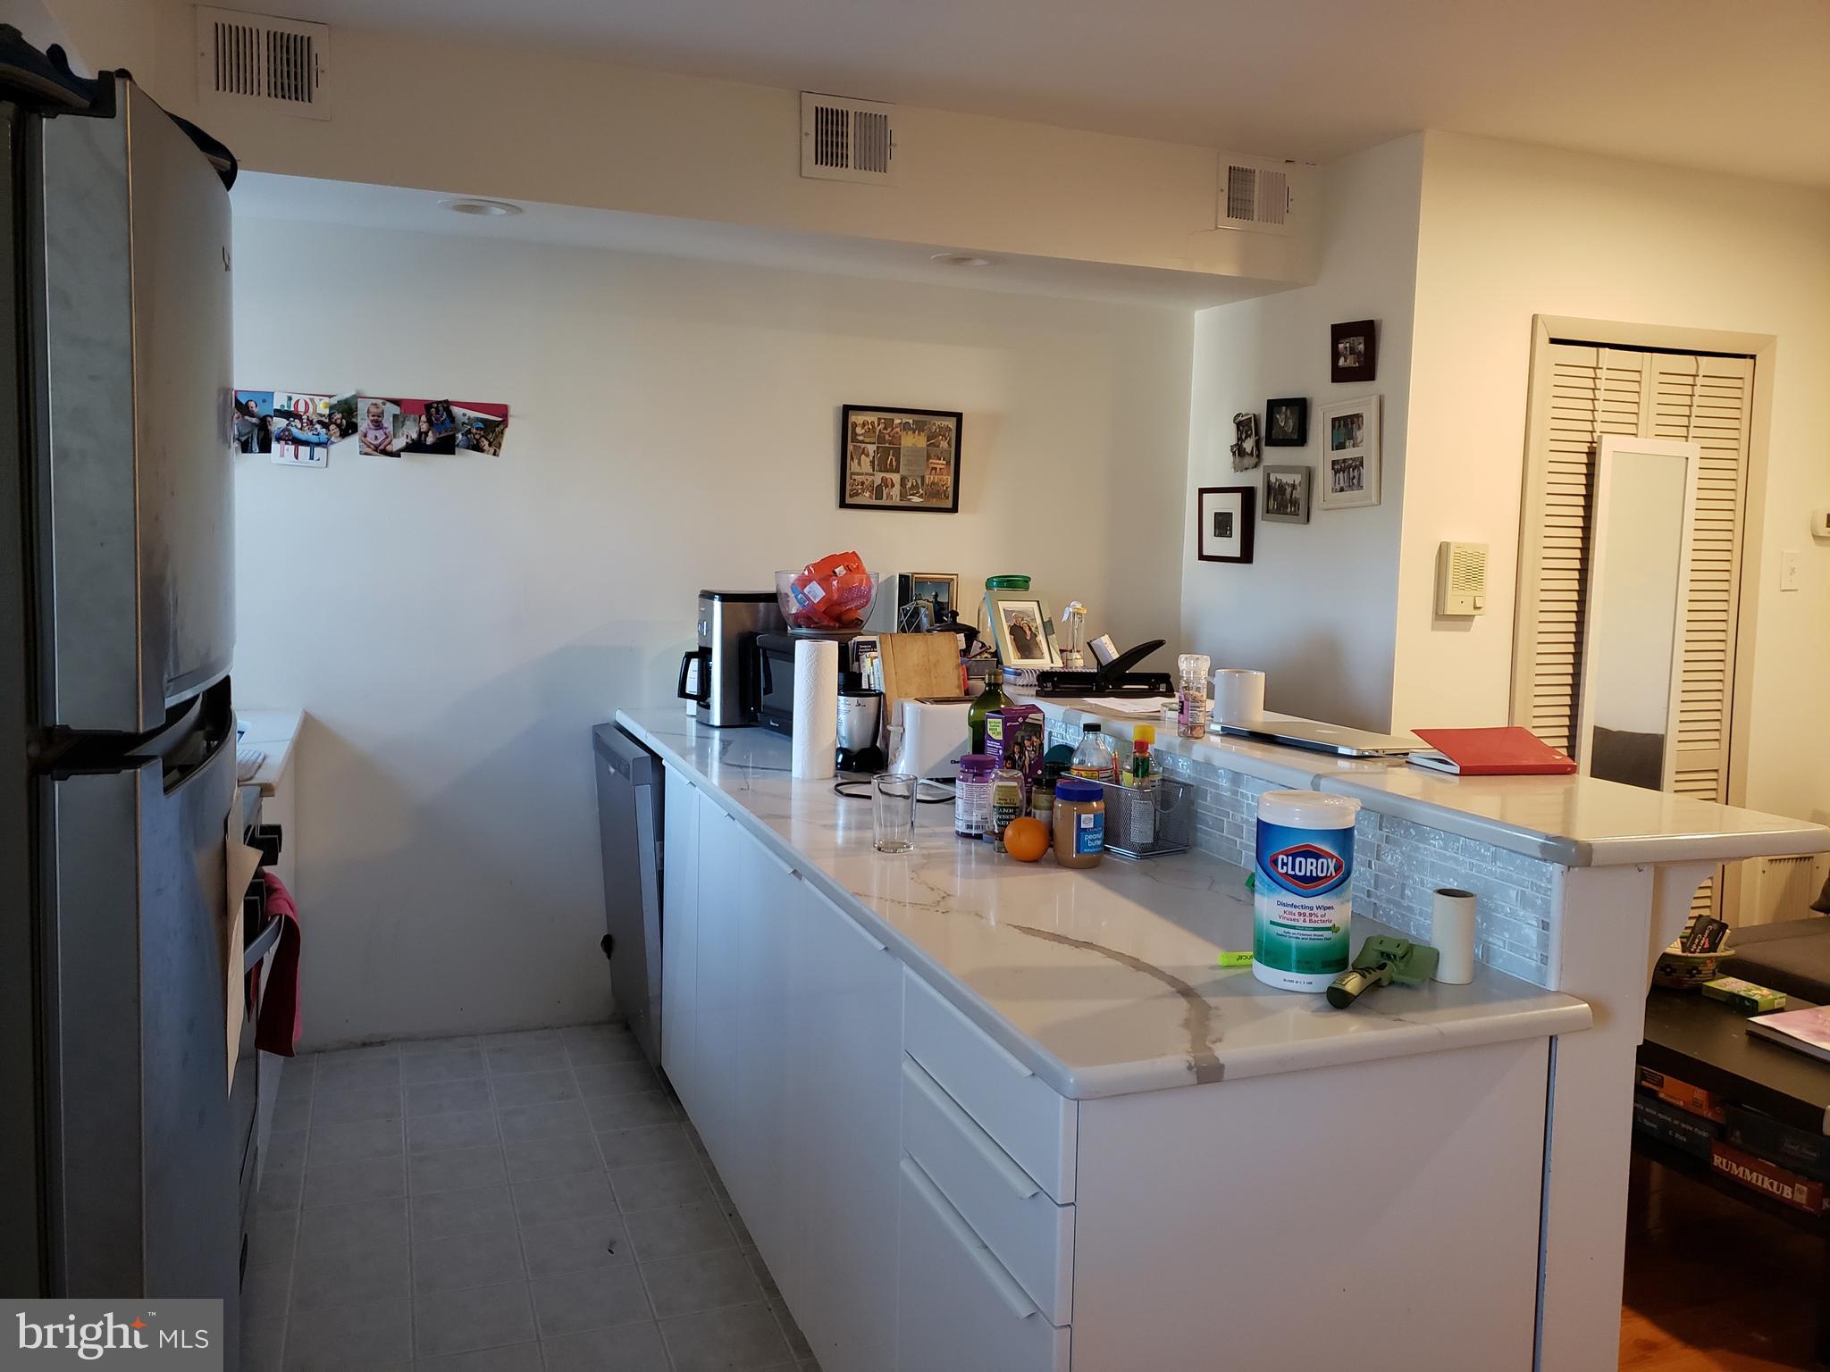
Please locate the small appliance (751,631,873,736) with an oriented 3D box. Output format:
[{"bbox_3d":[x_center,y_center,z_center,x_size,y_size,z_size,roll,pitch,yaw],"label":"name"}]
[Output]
[{"bbox_3d":[-0.180,0.009,3.411,0.317,0.240,0.425,-1,6,-21],"label":"small appliance"}]

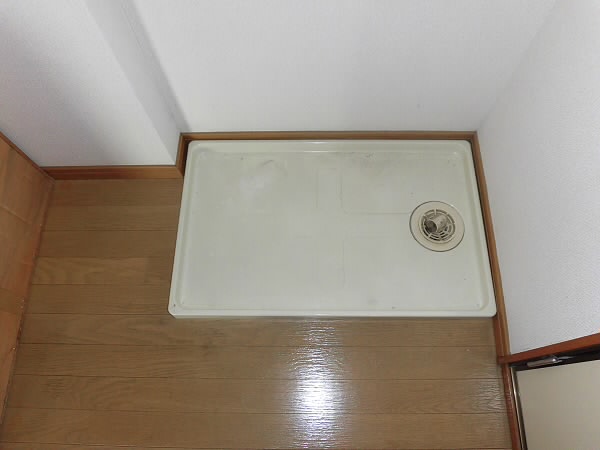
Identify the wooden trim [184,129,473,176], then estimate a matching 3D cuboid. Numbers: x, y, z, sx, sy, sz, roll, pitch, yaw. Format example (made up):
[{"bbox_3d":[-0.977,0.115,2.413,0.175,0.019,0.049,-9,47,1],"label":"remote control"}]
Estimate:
[{"bbox_3d":[0.081,-0.198,1.200,0.835,0.063,0.122,0,69,1],"label":"wooden trim"}]

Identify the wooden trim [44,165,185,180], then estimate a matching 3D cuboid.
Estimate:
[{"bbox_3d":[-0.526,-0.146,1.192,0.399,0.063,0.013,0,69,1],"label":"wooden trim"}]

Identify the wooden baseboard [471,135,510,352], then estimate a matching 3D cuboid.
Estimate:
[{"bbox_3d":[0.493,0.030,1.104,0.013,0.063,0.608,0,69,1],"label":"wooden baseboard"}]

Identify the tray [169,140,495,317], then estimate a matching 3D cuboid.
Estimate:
[{"bbox_3d":[0.081,0.002,1.124,0.799,0.062,0.492,0,69,1],"label":"tray"}]

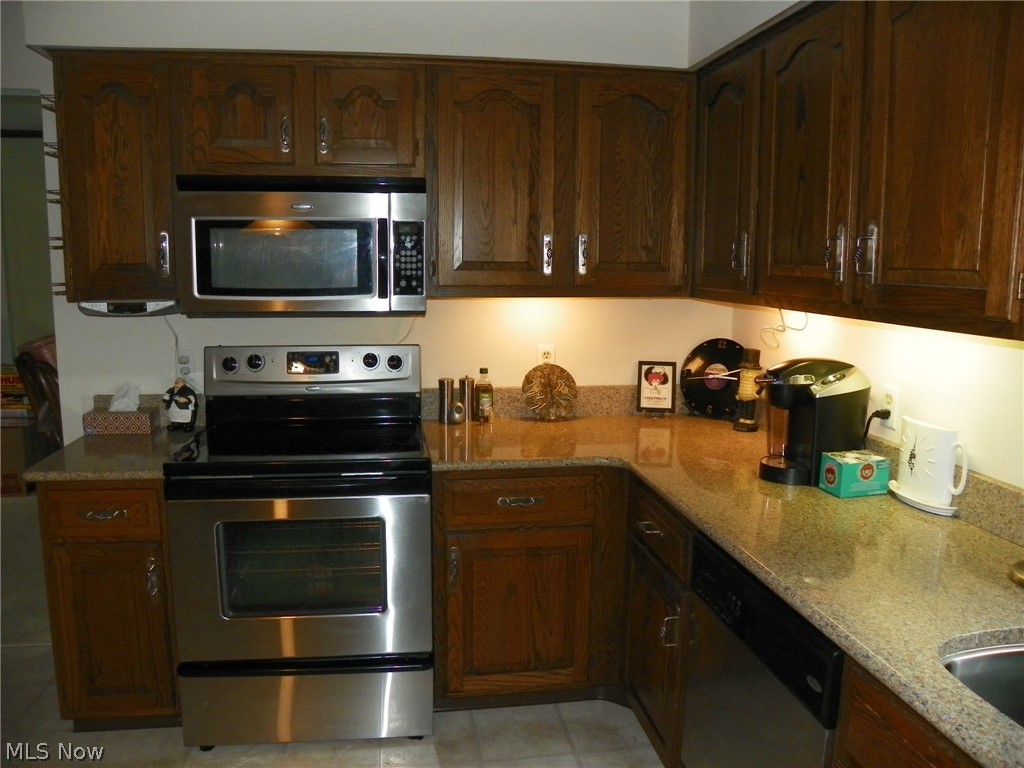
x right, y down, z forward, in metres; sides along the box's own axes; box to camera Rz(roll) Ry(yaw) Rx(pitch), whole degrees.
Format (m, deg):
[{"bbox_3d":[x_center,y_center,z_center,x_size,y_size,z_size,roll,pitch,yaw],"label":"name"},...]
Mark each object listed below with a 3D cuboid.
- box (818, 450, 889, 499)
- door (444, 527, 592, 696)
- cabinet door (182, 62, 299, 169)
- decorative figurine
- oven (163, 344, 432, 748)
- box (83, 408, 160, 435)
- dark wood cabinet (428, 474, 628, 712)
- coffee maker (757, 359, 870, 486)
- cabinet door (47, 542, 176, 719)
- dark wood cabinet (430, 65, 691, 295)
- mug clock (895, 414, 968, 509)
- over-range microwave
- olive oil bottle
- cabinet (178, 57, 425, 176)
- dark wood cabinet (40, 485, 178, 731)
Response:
[{"bbox_3d":[0.925,0.242,2.072,0.149,0.094,0.108,-1,9,-9],"label":"box"},{"bbox_3d":[0.021,0.704,2.381,0.452,0.535,0.022,-1,9,-8],"label":"door"},{"bbox_3d":[-0.850,-0.848,2.429,0.338,0.314,0.025,-1,9,-9],"label":"cabinet door"},{"bbox_3d":[-1.141,0.069,2.637,0.100,0.184,0.085,1,9,7],"label":"decorative figurine"},{"bbox_3d":[-0.653,0.476,2.534,0.758,1.165,0.645,-1,9,-8],"label":"oven"},{"bbox_3d":[-1.395,0.133,2.759,0.240,0.075,0.122,-1,9,-6],"label":"box"},{"bbox_3d":[0.021,0.618,2.687,0.610,0.835,0.620,-1,9,-8],"label":"dark wood cabinet"},{"bbox_3d":[0.802,0.089,2.114,0.310,0.325,0.215,-2,9,-18],"label":"coffee maker"},{"bbox_3d":[-1.210,0.753,2.338,0.328,0.570,0.025,-1,9,-9],"label":"cabinet door"},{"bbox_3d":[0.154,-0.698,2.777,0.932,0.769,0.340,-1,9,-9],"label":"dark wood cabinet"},{"bbox_3d":[1.028,0.204,1.948,0.066,0.208,0.270,-1,9,-9],"label":"mug clock"},{"bbox_3d":[-0.669,-0.448,2.541,0.755,0.422,0.385,-1,9,-8],"label":"over-range microwave"},{"bbox_3d":[-0.106,0.043,2.964,0.064,0.207,0.062,-1,9,-9],"label":"olive oil bottle"},{"bbox_3d":[-0.685,-0.872,2.620,0.758,0.380,0.340,-1,9,-9],"label":"cabinet"},{"bbox_3d":[-1.192,0.627,2.506,0.360,0.835,0.620,-1,9,-8],"label":"dark wood cabinet"}]

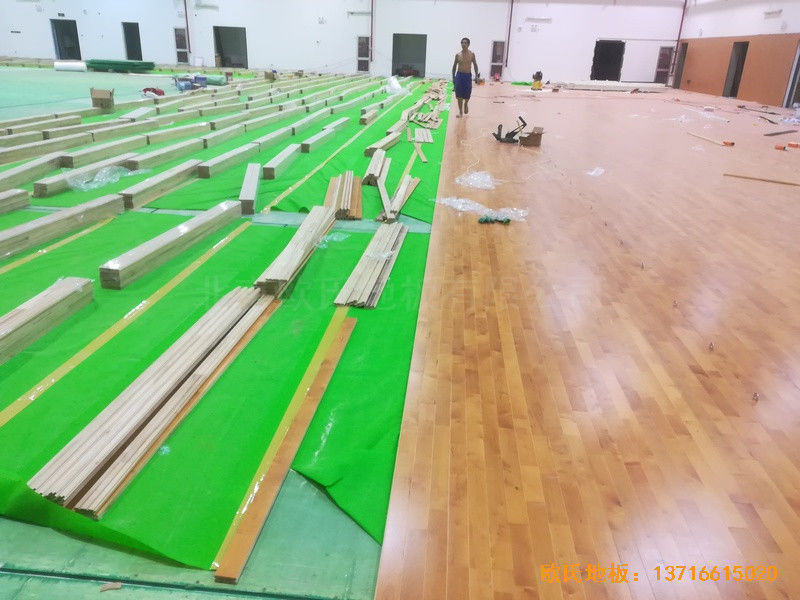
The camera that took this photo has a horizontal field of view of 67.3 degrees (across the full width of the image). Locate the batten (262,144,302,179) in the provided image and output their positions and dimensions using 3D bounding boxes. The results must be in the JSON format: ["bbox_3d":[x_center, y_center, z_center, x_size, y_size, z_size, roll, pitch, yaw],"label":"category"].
[{"bbox_3d":[-1.417,-1.717,7.377,0.120,0.123,1.786,2,22,0],"label":"batten"}]

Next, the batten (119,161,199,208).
[{"bbox_3d":[-2.321,-1.184,6.001,0.120,0.123,1.766,3,22,1],"label":"batten"}]

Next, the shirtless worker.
[{"bbox_3d":[1.534,-5.181,14.002,0.602,1.680,0.450,4,22,4],"label":"shirtless worker"}]

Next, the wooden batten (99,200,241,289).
[{"bbox_3d":[-1.614,-0.470,4.497,0.129,0.126,1.820,6,23,8],"label":"wooden batten"}]

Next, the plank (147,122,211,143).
[{"bbox_3d":[-3.413,-2.596,9.342,0.119,0.123,1.785,6,23,10],"label":"plank"}]

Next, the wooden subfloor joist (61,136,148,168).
[{"bbox_3d":[-3.689,-1.911,7.660,0.126,0.121,1.882,3,22,3],"label":"wooden subfloor joist"}]

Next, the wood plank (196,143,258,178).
[{"bbox_3d":[-2.053,-1.740,7.392,0.120,0.121,1.903,3,22,3],"label":"wood plank"}]

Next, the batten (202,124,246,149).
[{"bbox_3d":[-2.695,-2.538,9.264,0.119,0.123,1.805,3,22,3],"label":"batten"}]

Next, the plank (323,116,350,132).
[{"bbox_3d":[-1.125,-3.116,10.812,0.120,0.123,1.786,4,22,5],"label":"plank"}]

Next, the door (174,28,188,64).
[{"bbox_3d":[-13.038,-15.156,35.855,0.720,1.945,0.120,4,22,4],"label":"door"}]

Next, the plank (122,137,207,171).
[{"bbox_3d":[-2.868,-1.832,7.530,0.120,0.123,1.798,4,22,6],"label":"plank"}]

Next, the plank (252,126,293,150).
[{"bbox_3d":[-1.916,-2.448,9.139,0.116,0.118,1.829,4,22,3],"label":"plank"}]

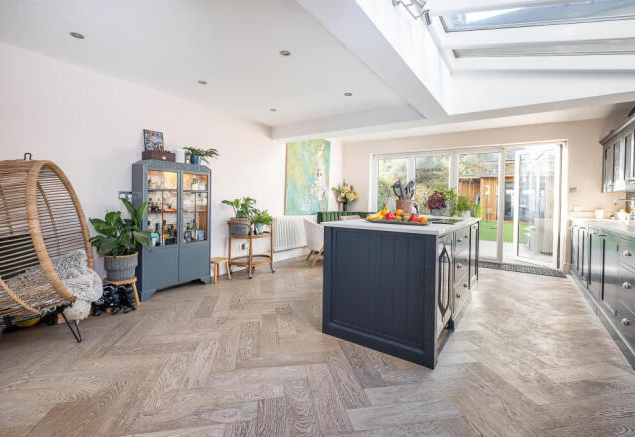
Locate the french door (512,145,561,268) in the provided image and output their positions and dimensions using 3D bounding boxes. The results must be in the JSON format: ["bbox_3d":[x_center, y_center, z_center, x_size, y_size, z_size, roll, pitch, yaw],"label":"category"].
[{"bbox_3d":[4.337,-0.248,5.414,0.070,2.240,0.870,0,1,-16],"label":"french door"}]

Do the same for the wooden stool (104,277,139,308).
[{"bbox_3d":[-1.994,0.751,2.770,0.280,0.290,0.310,2,2,36],"label":"wooden stool"}]

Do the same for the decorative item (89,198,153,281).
[{"bbox_3d":[-1.999,0.216,2.770,0.480,0.820,0.500,2,3,36],"label":"decorative item"}]

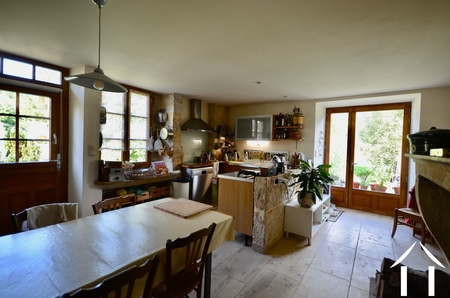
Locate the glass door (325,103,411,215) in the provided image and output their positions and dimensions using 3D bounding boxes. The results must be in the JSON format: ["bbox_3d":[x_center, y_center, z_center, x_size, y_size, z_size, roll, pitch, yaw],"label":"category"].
[{"bbox_3d":[3.038,0.206,4.412,1.520,2.320,0.100,2,2,37],"label":"glass door"}]

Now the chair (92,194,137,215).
[{"bbox_3d":[-0.899,0.902,1.791,0.460,0.840,0.440,2,2,32],"label":"chair"}]

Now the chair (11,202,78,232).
[{"bbox_3d":[-1.261,0.899,1.483,0.460,0.840,0.430,3,2,40],"label":"chair"}]

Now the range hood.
[{"bbox_3d":[-0.703,-0.770,4.753,0.500,0.740,0.870,2,2,37],"label":"range hood"}]

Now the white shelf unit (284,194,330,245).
[{"bbox_3d":[1.414,1.099,3.340,0.390,0.497,1.210,2,2,37],"label":"white shelf unit"}]

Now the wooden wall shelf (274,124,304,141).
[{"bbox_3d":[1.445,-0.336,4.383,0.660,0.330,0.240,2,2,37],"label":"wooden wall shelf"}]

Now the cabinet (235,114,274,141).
[{"bbox_3d":[0.777,-0.480,4.818,0.950,0.570,0.360,2,2,37],"label":"cabinet"}]

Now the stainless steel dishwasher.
[{"bbox_3d":[-0.745,0.844,4.575,0.600,0.840,0.600,2,2,37],"label":"stainless steel dishwasher"}]

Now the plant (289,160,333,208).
[{"bbox_3d":[1.292,0.488,3.071,0.630,0.730,0.640,2,2,37],"label":"plant"}]

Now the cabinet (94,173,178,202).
[{"bbox_3d":[-1.601,0.871,3.720,0.440,0.780,1.600,2,2,37],"label":"cabinet"}]

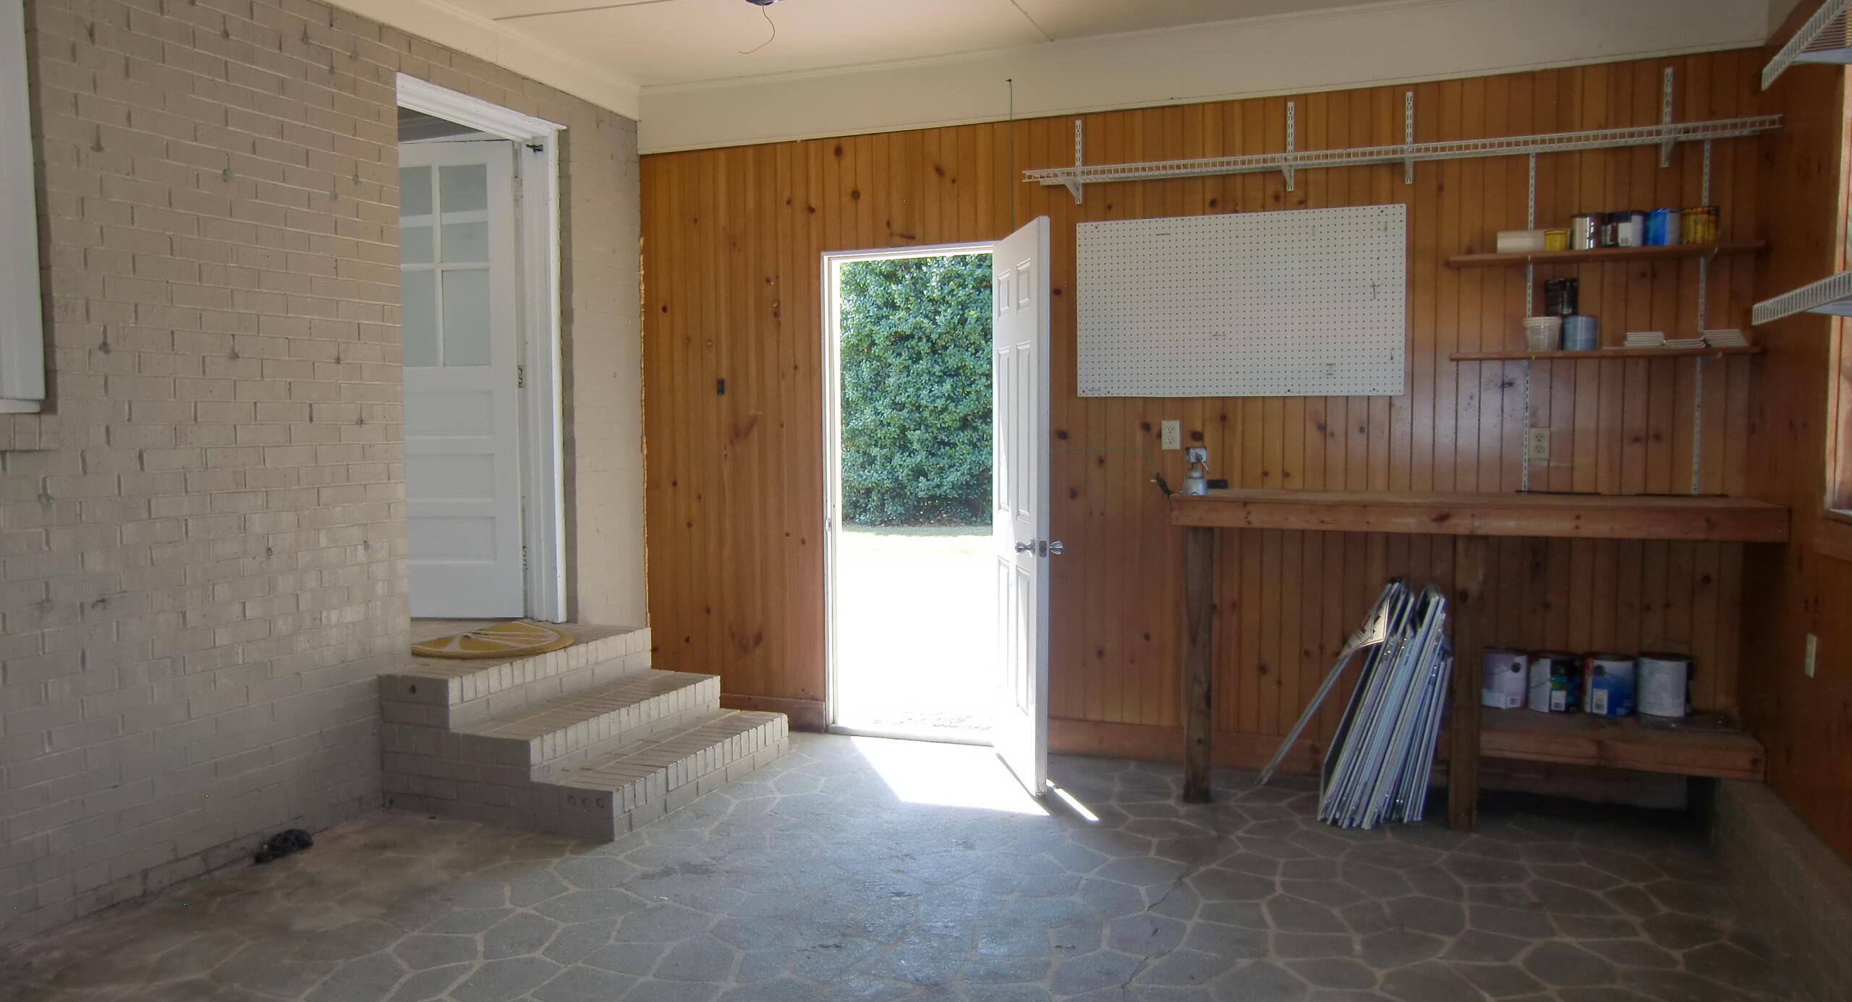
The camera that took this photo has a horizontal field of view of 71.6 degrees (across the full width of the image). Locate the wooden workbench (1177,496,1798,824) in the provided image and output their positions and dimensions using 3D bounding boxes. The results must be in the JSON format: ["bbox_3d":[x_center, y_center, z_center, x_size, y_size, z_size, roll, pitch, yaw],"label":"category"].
[{"bbox_3d":[1.787,0.529,4.375,1.800,1.087,0.577,1,4,22],"label":"wooden workbench"}]

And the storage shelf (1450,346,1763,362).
[{"bbox_3d":[2.248,-0.489,4.308,0.905,0.019,0.230,1,4,22],"label":"storage shelf"}]

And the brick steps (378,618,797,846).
[{"bbox_3d":[-1.241,0.823,4.899,0.972,0.476,1.205,1,4,22],"label":"brick steps"}]

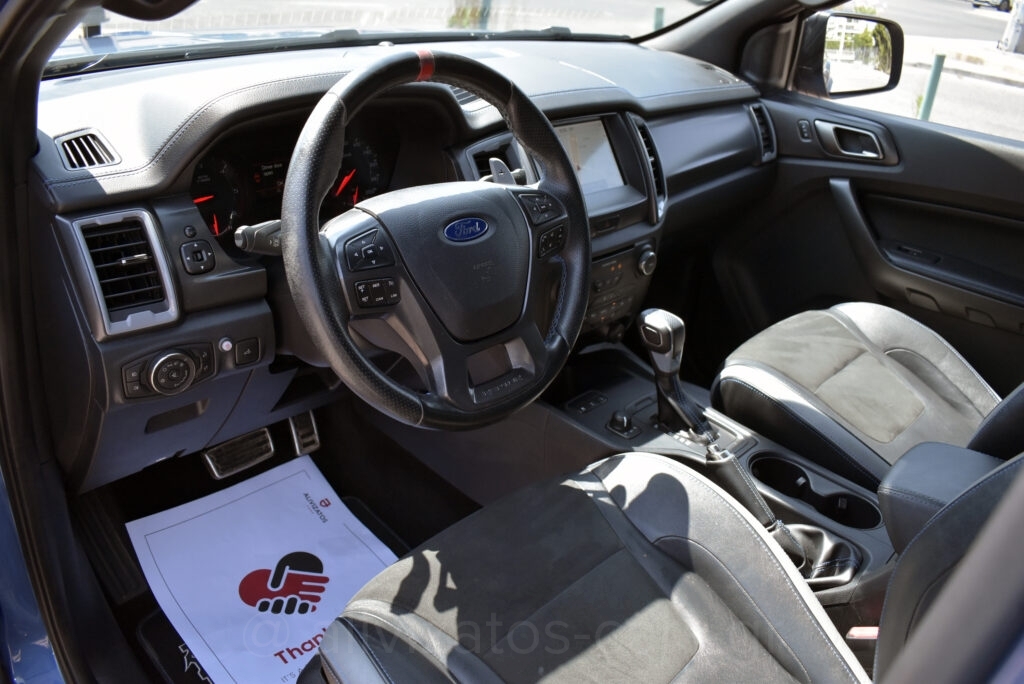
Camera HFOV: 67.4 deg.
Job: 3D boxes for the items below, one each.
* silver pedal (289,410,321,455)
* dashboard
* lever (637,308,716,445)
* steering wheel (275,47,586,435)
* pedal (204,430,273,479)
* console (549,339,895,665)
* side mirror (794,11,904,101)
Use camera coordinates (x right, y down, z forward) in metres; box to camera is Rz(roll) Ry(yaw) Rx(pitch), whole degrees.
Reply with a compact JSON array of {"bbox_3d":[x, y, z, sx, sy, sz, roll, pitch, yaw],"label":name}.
[{"bbox_3d":[-0.393,0.151,1.443,0.047,0.110,0.025,-22,16,-40],"label":"silver pedal"},{"bbox_3d":[-0.086,-0.290,1.323,1.420,0.410,0.560,-22,34,-40],"label":"dashboard"},{"bbox_3d":[0.241,0.049,1.108,0.056,0.175,0.115,-22,34,-40],"label":"lever"},{"bbox_3d":[-0.068,-0.098,0.788,0.375,0.375,0.100,-22,14,-40],"label":"steering wheel"},{"bbox_3d":[-0.469,0.195,1.335,0.108,0.054,0.025,-22,-2,-40],"label":"pedal"},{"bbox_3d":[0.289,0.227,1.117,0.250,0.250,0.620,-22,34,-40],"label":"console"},{"bbox_3d":[0.758,-0.650,1.745,0.250,0.185,0.130,-11,28,-25],"label":"side mirror"}]

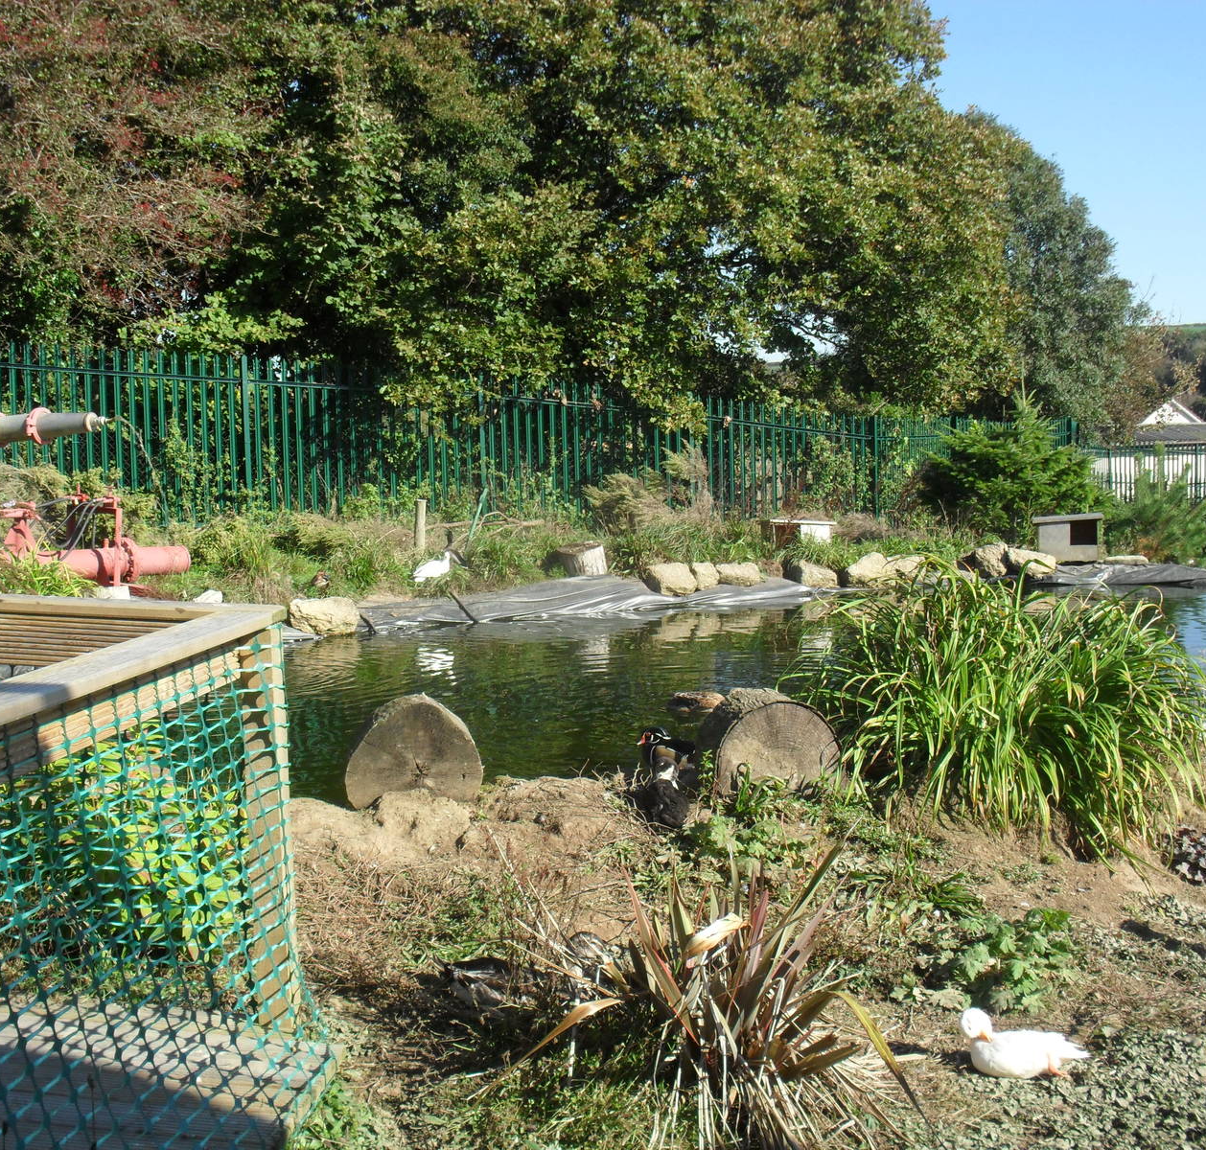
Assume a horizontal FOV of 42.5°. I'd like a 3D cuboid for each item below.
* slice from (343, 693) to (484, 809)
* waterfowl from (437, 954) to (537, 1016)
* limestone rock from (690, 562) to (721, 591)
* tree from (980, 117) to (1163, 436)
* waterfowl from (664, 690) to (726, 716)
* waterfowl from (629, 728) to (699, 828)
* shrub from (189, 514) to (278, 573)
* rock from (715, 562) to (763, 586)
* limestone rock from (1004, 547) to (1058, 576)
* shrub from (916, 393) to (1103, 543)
[{"bbox_3d":[-0.736,0.690,6.050,0.510,0.420,0.320,-2,3,-12],"label":"slice"},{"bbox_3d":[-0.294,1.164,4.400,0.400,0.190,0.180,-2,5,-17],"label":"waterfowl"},{"bbox_3d":[1.060,0.012,16.050,0.330,0.310,0.370,-1,4,0],"label":"limestone rock"},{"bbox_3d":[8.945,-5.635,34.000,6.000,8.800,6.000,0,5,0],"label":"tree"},{"bbox_3d":[0.510,0.696,8.300,0.370,0.170,0.180,-1,5,-12],"label":"waterfowl"},{"bbox_3d":[0.224,0.755,5.750,0.250,0.320,0.190,-3,4,-24],"label":"waterfowl"},{"bbox_3d":[-3.194,-0.274,13.400,0.780,0.550,0.720,0,5,0],"label":"shrub"},{"bbox_3d":[1.414,-0.012,16.050,0.480,0.260,0.340,-1,4,0],"label":"rock"},{"bbox_3d":[4.751,-0.153,17.200,0.550,0.300,0.400,-1,4,0],"label":"limestone rock"},{"bbox_3d":[4.891,-1.279,18.700,2.100,1.780,2.000,-1,4,0],"label":"shrub"}]

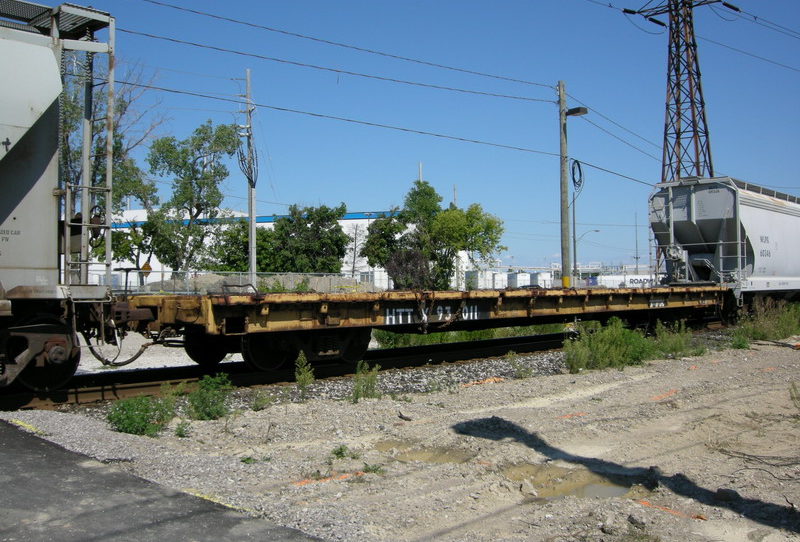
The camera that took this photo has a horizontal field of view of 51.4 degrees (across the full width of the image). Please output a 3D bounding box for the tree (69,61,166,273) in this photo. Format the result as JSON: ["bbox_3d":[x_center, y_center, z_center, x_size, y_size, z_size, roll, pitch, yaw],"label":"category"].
[{"bbox_3d":[-19.503,-5.790,56.835,7.399,17.404,7.500,-1,-1,0],"label":"tree"}]

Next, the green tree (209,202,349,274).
[{"bbox_3d":[-10.736,-1.405,72.914,12.459,9.037,9.500,-1,-1,0],"label":"green tree"}]

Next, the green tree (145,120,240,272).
[{"bbox_3d":[-15.503,-4.166,61.865,7.154,14.251,7.000,-1,-1,0],"label":"green tree"}]

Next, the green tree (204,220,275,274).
[{"bbox_3d":[-13.406,-0.623,69.930,6.058,7.422,6.000,-1,-1,0],"label":"green tree"}]

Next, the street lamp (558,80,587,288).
[{"bbox_3d":[6.196,-2.448,30.415,1.026,9.000,0.500,-1,-1,11],"label":"street lamp"}]

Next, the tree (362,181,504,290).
[{"bbox_3d":[2.171,-1.606,53.920,9.216,8.407,8.000,-1,-1,0],"label":"tree"}]

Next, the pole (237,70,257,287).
[{"bbox_3d":[-8.016,-4.065,43.875,1.058,13.186,0.600,-1,-1,0],"label":"pole"}]

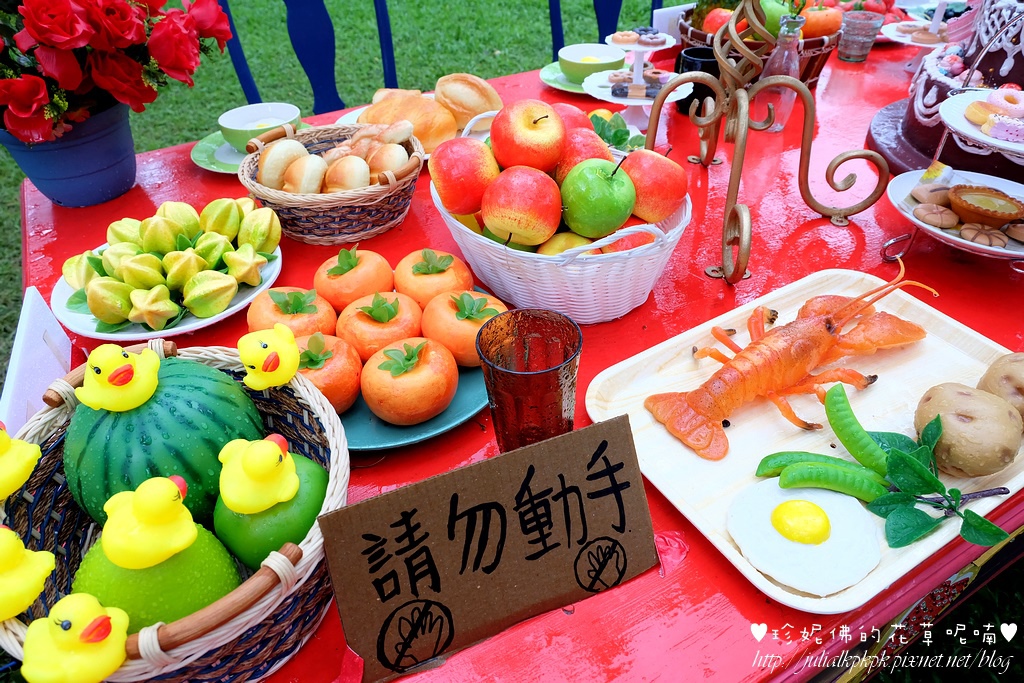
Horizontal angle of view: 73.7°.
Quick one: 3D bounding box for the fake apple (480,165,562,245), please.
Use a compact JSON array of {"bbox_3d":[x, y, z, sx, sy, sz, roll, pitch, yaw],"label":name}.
[{"bbox_3d":[0.009,-0.131,0.658,0.076,0.076,0.074,12,56,8],"label":"fake apple"}]

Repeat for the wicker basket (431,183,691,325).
[{"bbox_3d":[0.048,-0.129,0.728,0.246,0.110,0.287,-25,45,-27],"label":"wicker basket"}]

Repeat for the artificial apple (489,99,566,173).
[{"bbox_3d":[0.017,-0.209,0.698,0.080,0.073,0.080,4,70,-12],"label":"artificial apple"}]

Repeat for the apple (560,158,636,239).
[{"bbox_3d":[0.087,-0.144,0.689,0.075,0.076,0.075,21,33,-15],"label":"apple"}]

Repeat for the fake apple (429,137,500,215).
[{"bbox_3d":[-0.050,-0.173,0.712,0.072,0.080,0.080,-29,0,16],"label":"fake apple"}]

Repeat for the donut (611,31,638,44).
[{"bbox_3d":[0.160,-0.429,0.965,0.039,0.011,0.039,-2,39,0],"label":"donut"}]

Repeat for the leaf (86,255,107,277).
[{"bbox_3d":[-0.437,-0.079,0.720,0.024,0.040,0.010,-32,35,-9],"label":"leaf"}]

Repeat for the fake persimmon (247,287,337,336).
[{"bbox_3d":[-0.192,-0.014,0.597,0.075,0.064,0.075,-2,39,0],"label":"fake persimmon"}]

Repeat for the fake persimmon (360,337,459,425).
[{"bbox_3d":[-0.080,0.031,0.538,0.076,0.065,0.076,-2,39,0],"label":"fake persimmon"}]

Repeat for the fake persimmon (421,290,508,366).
[{"bbox_3d":[-0.041,-0.012,0.609,0.078,0.058,0.078,-2,38,0],"label":"fake persimmon"}]

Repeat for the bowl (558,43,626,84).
[{"bbox_3d":[0.133,-0.457,1.145,0.109,0.050,0.109,-1,39,1],"label":"bowl"}]

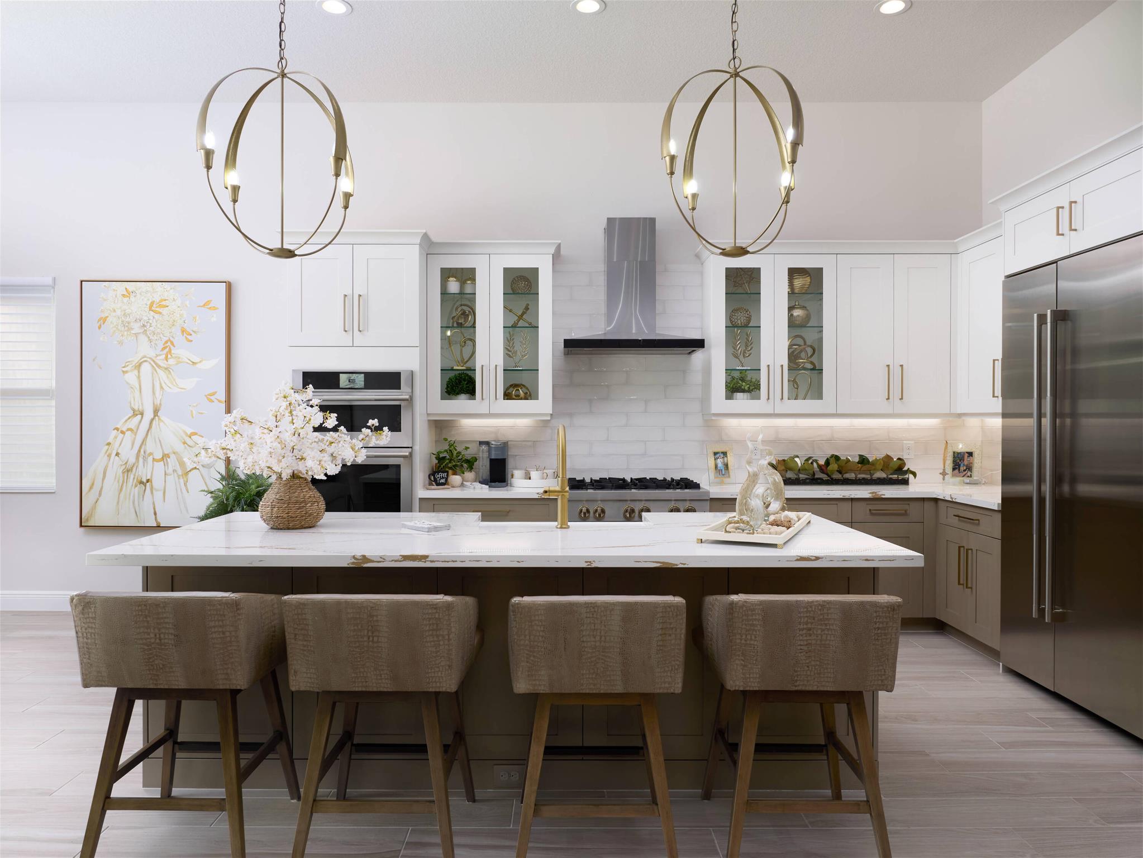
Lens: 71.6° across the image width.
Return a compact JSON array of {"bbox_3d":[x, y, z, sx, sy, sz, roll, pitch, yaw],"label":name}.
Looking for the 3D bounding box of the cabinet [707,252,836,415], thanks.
[{"bbox_3d":[1.363,-0.635,5.490,0.845,1.085,0.360,0,0,0],"label":"cabinet"}]

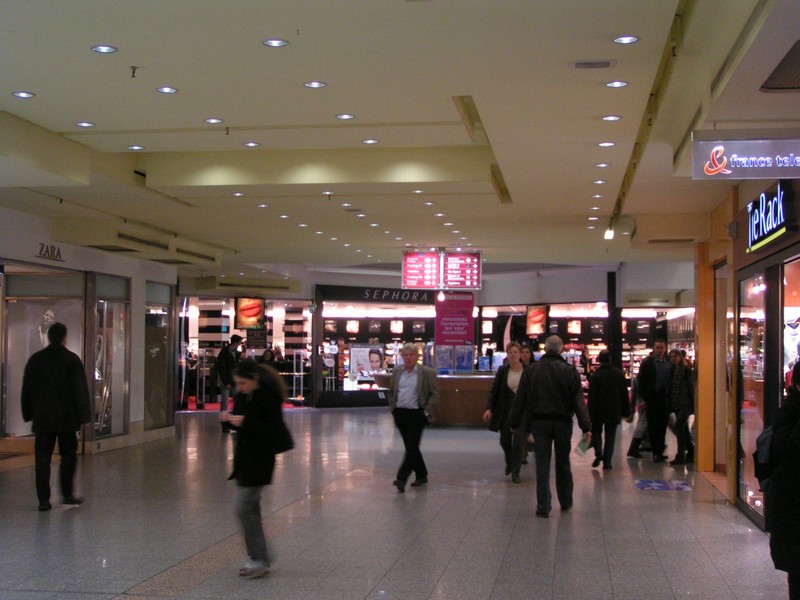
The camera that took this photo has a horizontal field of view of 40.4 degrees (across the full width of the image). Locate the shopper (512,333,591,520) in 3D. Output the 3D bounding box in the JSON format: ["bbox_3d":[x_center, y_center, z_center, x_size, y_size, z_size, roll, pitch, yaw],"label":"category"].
[{"bbox_3d":[1.515,1.243,10.831,0.750,1.777,0.480,0,-3,6],"label":"shopper"}]

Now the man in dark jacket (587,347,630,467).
[{"bbox_3d":[2.979,1.553,15.531,0.560,1.660,0.420,0,-3,3],"label":"man in dark jacket"}]

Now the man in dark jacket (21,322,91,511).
[{"bbox_3d":[-3.431,1.155,10.892,0.620,1.848,0.420,0,-3,12],"label":"man in dark jacket"}]

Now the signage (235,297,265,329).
[{"bbox_3d":[-3.907,0.350,28.200,0.740,0.760,0.180,2,-3,-29],"label":"signage"}]

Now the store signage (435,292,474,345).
[{"bbox_3d":[1.149,0.396,22.900,0.810,1.100,0.100,0,-3,6],"label":"store signage"}]

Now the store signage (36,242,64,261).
[{"bbox_3d":[-4.798,-0.654,14.994,0.050,0.172,0.904,0,-3,9],"label":"store signage"}]

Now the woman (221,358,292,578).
[{"bbox_3d":[-1.050,1.225,8.016,0.460,1.570,0.440,1,-3,-17],"label":"woman"}]

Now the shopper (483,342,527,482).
[{"bbox_3d":[1.339,1.392,13.647,0.550,1.690,0.420,1,-3,-7],"label":"shopper"}]

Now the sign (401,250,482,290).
[{"bbox_3d":[0.707,-0.502,18.500,1.370,0.670,0.120,0,-3,9],"label":"sign"}]

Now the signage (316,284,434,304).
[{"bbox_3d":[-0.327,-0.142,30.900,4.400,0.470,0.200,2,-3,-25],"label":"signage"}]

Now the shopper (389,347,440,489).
[{"bbox_3d":[0.156,1.381,13.129,0.550,1.710,0.420,-1,-3,19],"label":"shopper"}]

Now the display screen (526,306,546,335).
[{"bbox_3d":[3.910,0.585,31.000,0.720,0.780,0.160,-2,-3,38],"label":"display screen"}]

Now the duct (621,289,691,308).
[{"bbox_3d":[6.916,-0.041,29.400,1.800,0.480,0.700,0,-3,9],"label":"duct"}]

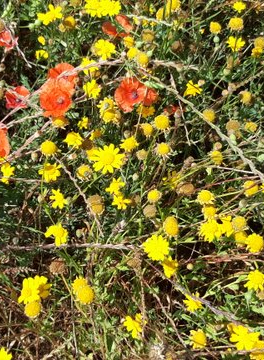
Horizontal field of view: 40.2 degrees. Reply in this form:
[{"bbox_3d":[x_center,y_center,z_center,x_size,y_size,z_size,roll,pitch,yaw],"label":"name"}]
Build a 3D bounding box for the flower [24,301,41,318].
[{"bbox_3d":[-0.115,0.150,0.417,0.019,0.013,0.019,2,64,-4],"label":"flower"}]

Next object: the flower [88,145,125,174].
[{"bbox_3d":[-0.039,-0.032,0.560,0.054,0.018,0.054,0,57,0],"label":"flower"}]

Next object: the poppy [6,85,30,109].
[{"bbox_3d":[-0.182,-0.132,0.573,0.041,0.024,0.041,4,77,-7],"label":"poppy"}]

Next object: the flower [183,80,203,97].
[{"bbox_3d":[0.112,-0.168,0.660,0.036,0.018,0.036,0,57,0],"label":"flower"}]

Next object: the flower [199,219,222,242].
[{"bbox_3d":[0.098,0.064,0.455,0.029,0.012,0.029,-2,67,3],"label":"flower"}]

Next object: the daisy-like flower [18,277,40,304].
[{"bbox_3d":[-0.119,0.128,0.419,0.029,0.012,0.029,-8,63,13],"label":"daisy-like flower"}]

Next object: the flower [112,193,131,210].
[{"bbox_3d":[-0.015,0.031,0.503,0.025,0.011,0.025,0,66,0],"label":"flower"}]

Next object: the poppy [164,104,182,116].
[{"bbox_3d":[0.079,-0.133,0.690,0.042,0.025,0.042,0,57,0],"label":"poppy"}]

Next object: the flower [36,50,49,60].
[{"bbox_3d":[-0.160,-0.222,0.642,0.021,0.013,0.021,0,41,0],"label":"flower"}]

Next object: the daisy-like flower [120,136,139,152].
[{"bbox_3d":[-0.004,-0.051,0.528,0.026,0.013,0.026,0,64,0],"label":"daisy-like flower"}]

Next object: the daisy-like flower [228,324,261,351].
[{"bbox_3d":[0.161,0.226,0.516,0.043,0.015,0.043,1,72,-3],"label":"daisy-like flower"}]

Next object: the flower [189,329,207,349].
[{"bbox_3d":[0.094,0.227,0.516,0.028,0.018,0.028,15,64,-34],"label":"flower"}]

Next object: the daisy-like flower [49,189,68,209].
[{"bbox_3d":[-0.118,0.030,0.580,0.033,0.015,0.033,0,70,0],"label":"daisy-like flower"}]

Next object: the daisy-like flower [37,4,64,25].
[{"bbox_3d":[-0.162,-0.326,0.710,0.048,0.018,0.048,0,57,0],"label":"daisy-like flower"}]

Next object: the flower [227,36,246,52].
[{"bbox_3d":[0.188,-0.244,0.649,0.036,0.018,0.036,0,37,0],"label":"flower"}]

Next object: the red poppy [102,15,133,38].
[{"bbox_3d":[-0.026,-0.279,0.654,0.053,0.034,0.053,0,61,0],"label":"red poppy"}]

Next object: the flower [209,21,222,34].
[{"bbox_3d":[0.150,-0.275,0.652,0.023,0.017,0.023,0,61,0],"label":"flower"}]

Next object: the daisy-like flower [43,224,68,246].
[{"bbox_3d":[-0.115,0.083,0.550,0.037,0.018,0.037,0,57,0],"label":"daisy-like flower"}]

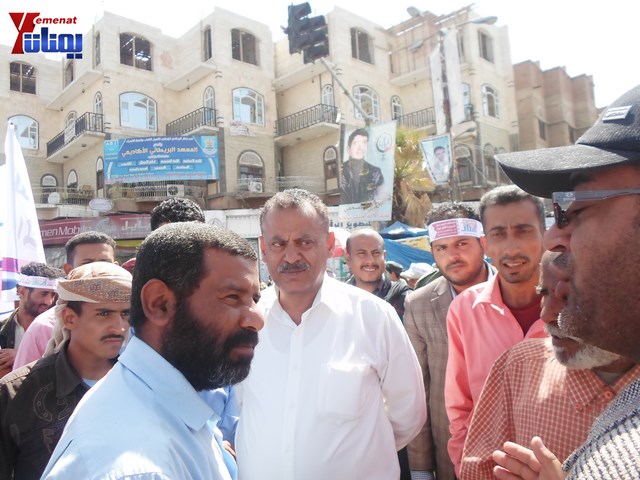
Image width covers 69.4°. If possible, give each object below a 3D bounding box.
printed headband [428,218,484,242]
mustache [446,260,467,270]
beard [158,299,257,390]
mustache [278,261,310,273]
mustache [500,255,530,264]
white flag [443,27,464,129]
[{"bbox_3d":[0.434,-0.024,1.470,0.170,0.058,0.190,-13,-5,32],"label":"printed headband"},{"bbox_3d":[0.413,0.078,1.400,0.064,0.022,0.027,-14,-5,31],"label":"mustache"},{"bbox_3d":[-0.160,0.155,0.700,0.122,0.132,0.145,-4,-5,12],"label":"beard"},{"bbox_3d":[-0.060,0.062,1.080,0.072,0.025,0.026,-3,-4,3],"label":"mustache"},{"bbox_3d":[0.495,0.049,1.170,0.070,0.023,0.027,-9,-4,22],"label":"mustache"},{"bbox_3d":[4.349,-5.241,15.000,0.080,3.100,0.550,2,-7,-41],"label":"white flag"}]

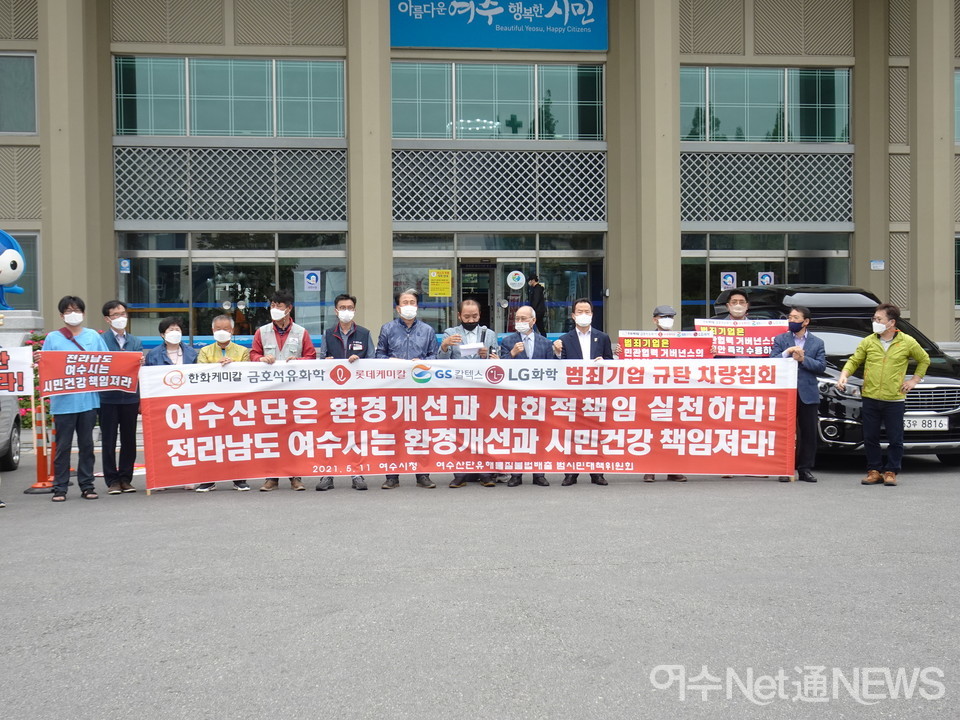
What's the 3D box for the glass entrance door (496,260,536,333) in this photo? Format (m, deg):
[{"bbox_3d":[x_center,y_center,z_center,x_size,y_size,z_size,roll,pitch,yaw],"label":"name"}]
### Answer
[{"bbox_3d":[0.872,-1.336,28.461,0.965,2.094,0.080,-1,1,-7],"label":"glass entrance door"}]

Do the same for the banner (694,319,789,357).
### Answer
[{"bbox_3d":[2.439,-0.205,11.100,0.880,0.349,0.020,-1,1,-3],"label":"banner"}]

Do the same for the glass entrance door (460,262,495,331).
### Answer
[{"bbox_3d":[-0.053,-1.313,28.347,0.897,2.074,0.080,-1,1,-7],"label":"glass entrance door"}]

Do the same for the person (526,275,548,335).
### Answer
[{"bbox_3d":[1.339,-1.119,27.619,0.450,1.720,0.500,-1,1,-7],"label":"person"}]

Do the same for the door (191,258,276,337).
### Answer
[{"bbox_3d":[-5.711,-1.303,27.648,1.935,2.065,0.080,-1,1,-7],"label":"door"}]

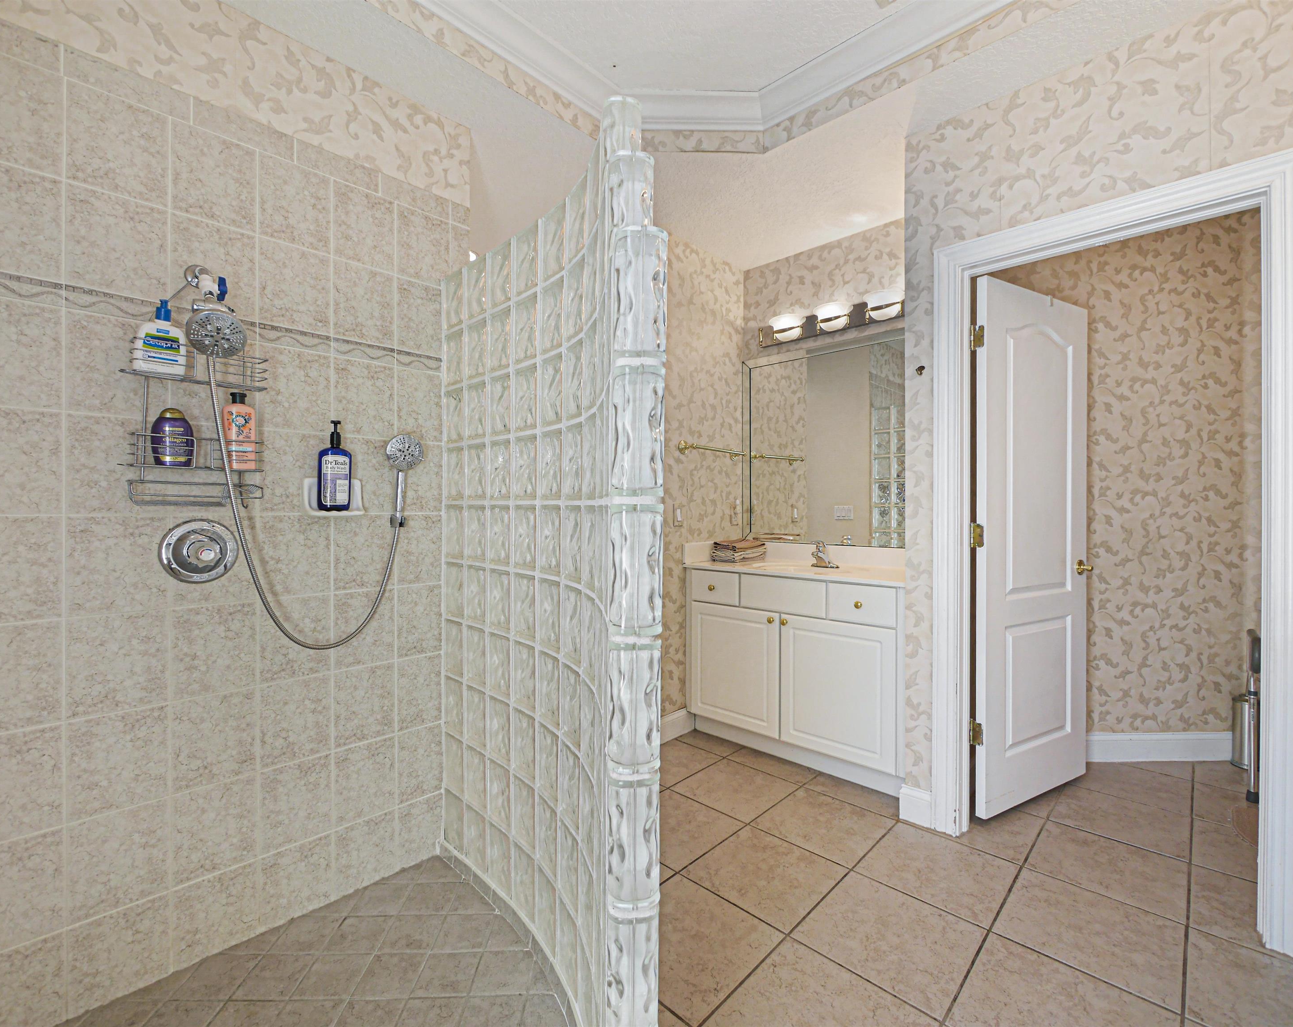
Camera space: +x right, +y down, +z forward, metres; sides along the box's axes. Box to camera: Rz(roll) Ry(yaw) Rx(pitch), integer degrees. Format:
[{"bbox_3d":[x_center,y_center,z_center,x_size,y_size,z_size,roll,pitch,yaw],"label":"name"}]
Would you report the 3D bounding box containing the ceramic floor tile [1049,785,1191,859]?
[{"bbox_3d":[1.814,1.171,2.119,0.395,0.010,0.395,0,0,44],"label":"ceramic floor tile"}]

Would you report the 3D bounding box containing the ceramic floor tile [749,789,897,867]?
[{"bbox_3d":[0.674,1.180,2.104,0.395,0.010,0.395,0,0,44],"label":"ceramic floor tile"}]

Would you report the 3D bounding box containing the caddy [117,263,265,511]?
[{"bbox_3d":[-1.212,-0.334,1.485,0.290,0.630,0.120,0,0,-45],"label":"caddy"}]

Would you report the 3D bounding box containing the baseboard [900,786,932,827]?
[{"bbox_3d":[1.021,1.102,2.092,0.115,0.135,0.018,0,0,44],"label":"baseboard"}]

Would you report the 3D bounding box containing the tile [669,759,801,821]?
[{"bbox_3d":[0.383,1.175,2.373,0.395,0.010,0.395,0,0,44],"label":"tile"}]

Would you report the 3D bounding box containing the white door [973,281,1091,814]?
[{"bbox_3d":[1.620,0.132,2.301,0.775,2.045,0.037,0,0,-30],"label":"white door"}]

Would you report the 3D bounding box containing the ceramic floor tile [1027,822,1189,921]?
[{"bbox_3d":[1.542,1.174,1.850,0.395,0.010,0.395,0,0,44],"label":"ceramic floor tile"}]

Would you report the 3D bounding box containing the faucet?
[{"bbox_3d":[0.895,0.209,2.830,0.150,0.140,0.145,0,0,44],"label":"faucet"}]

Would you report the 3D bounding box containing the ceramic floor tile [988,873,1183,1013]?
[{"bbox_3d":[1.244,1.172,1.556,0.395,0.010,0.395,0,0,44],"label":"ceramic floor tile"}]

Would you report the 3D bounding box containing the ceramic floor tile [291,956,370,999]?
[{"bbox_3d":[-0.836,1.238,1.478,0.148,0.010,0.148,0,0,-3],"label":"ceramic floor tile"}]

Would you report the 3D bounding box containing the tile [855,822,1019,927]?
[{"bbox_3d":[0.961,1.176,1.828,0.395,0.010,0.395,0,0,44],"label":"tile"}]

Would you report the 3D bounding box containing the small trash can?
[{"bbox_3d":[2.790,1.013,2.525,0.187,0.315,0.187,0,0,-44],"label":"small trash can"}]

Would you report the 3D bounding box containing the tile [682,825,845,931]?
[{"bbox_3d":[0.390,1.180,1.816,0.395,0.010,0.395,0,0,44],"label":"tile"}]

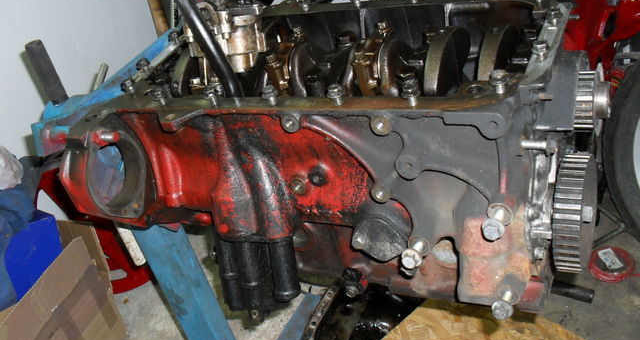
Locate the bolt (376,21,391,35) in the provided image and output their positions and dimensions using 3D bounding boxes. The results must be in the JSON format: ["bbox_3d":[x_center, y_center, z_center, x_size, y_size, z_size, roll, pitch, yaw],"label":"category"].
[{"bbox_3d":[0.070,-0.157,0.714,0.015,0.015,0.015,4,40,29],"label":"bolt"}]

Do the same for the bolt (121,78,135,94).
[{"bbox_3d":[-0.225,-0.097,0.770,0.015,0.022,0.015,4,40,29],"label":"bolt"}]

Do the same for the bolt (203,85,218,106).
[{"bbox_3d":[-0.107,-0.073,0.649,0.015,0.022,0.015,4,39,29],"label":"bolt"}]

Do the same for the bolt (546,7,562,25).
[{"bbox_3d":[0.218,-0.140,0.600,0.015,0.018,0.015,4,39,29],"label":"bolt"}]

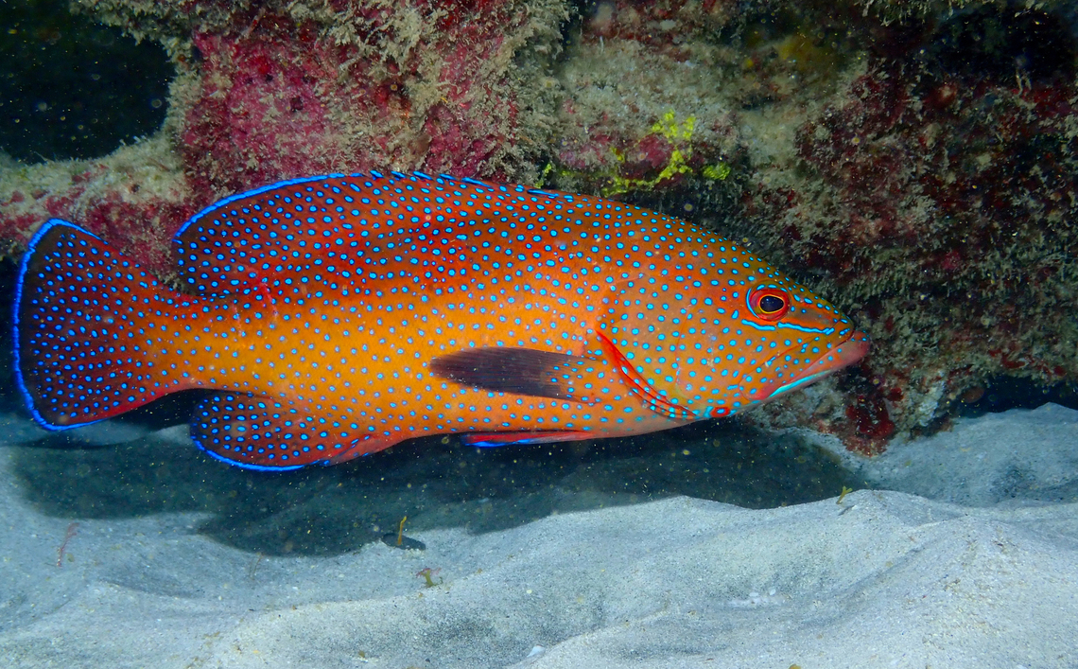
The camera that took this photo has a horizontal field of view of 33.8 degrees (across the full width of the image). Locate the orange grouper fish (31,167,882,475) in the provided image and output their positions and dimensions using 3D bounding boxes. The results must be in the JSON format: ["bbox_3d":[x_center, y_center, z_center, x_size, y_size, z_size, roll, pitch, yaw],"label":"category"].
[{"bbox_3d":[-0.042,-0.006,0.750,0.360,0.126,0.065,1,6,0],"label":"orange grouper fish"}]

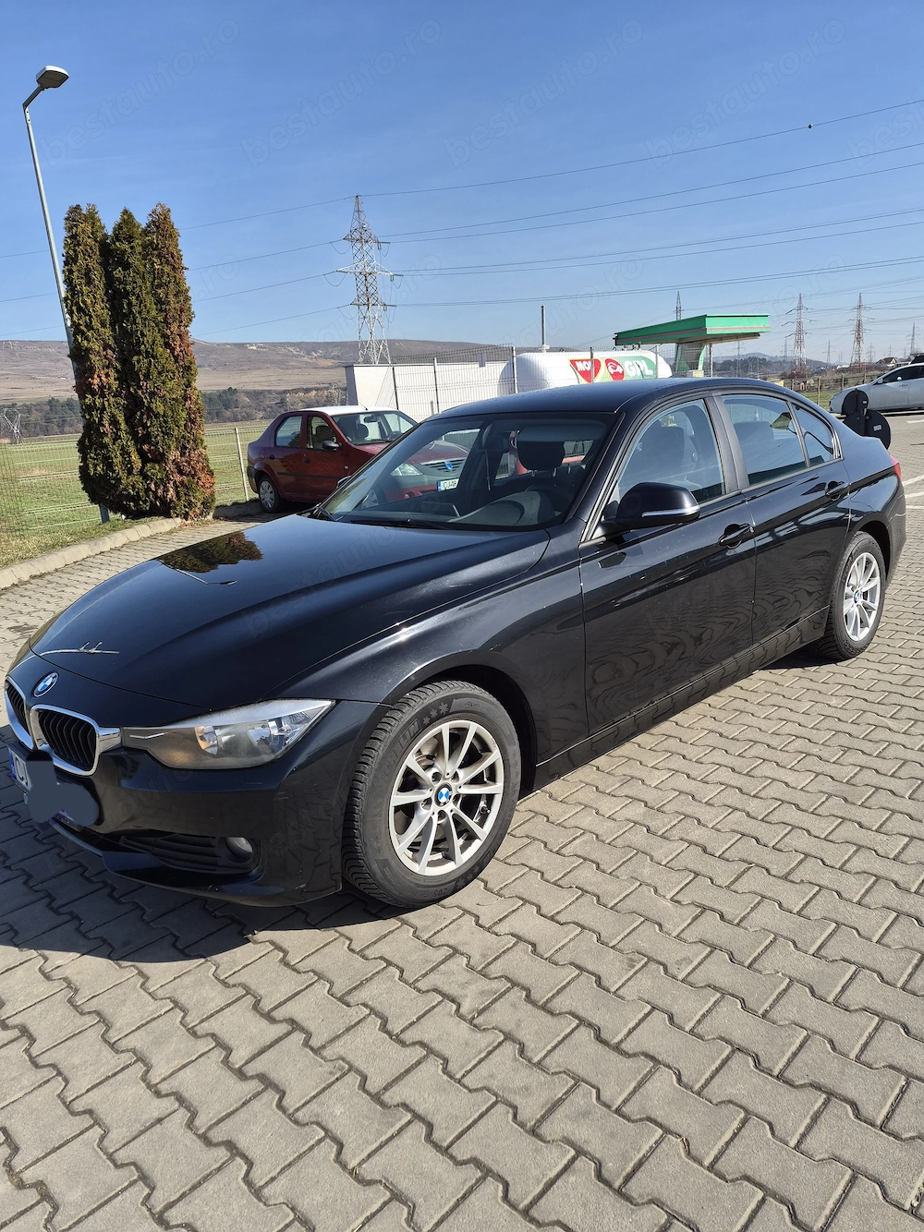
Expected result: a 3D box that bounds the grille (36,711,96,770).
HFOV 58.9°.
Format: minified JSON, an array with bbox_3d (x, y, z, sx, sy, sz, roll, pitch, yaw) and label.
[{"bbox_3d":[-1.057,0.336,2.234,0.270,0.165,0.060,5,16,37],"label":"grille"}]

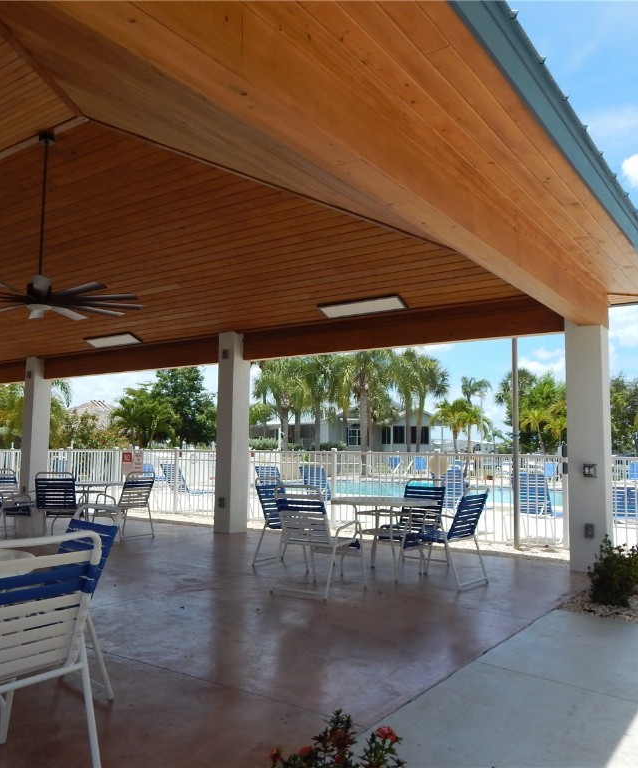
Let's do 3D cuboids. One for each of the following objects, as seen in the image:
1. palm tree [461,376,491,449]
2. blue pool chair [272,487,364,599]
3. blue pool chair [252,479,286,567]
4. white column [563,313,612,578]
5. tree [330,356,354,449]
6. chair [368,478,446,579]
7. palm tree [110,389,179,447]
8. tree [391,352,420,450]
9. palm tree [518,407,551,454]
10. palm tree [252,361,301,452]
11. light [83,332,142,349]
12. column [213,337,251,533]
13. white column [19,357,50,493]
[{"bbox_3d":[13.930,3.064,57.667,2.800,7.317,2.800,-1,-5,14],"label":"palm tree"},{"bbox_3d":[0.002,1.380,5.877,0.593,0.941,0.714,-3,-7,34],"label":"blue pool chair"},{"bbox_3d":[-0.257,1.497,7.016,0.691,0.922,0.576,-2,-6,26],"label":"blue pool chair"},{"bbox_3d":[2.882,0.642,6.989,0.346,2.688,0.346,-3,-7,35],"label":"white column"},{"bbox_3d":[1.405,1.636,38.962,1.900,6.867,1.900,0,-6,0],"label":"tree"},{"bbox_3d":[1.011,1.506,7.076,0.593,0.941,0.714,-4,-7,36],"label":"chair"},{"bbox_3d":[-6.846,1.899,25.343,2.600,3.459,2.600,2,-5,-15],"label":"palm tree"},{"bbox_3d":[4.862,1.441,35.700,2.000,6.956,2.000,0,-6,8],"label":"tree"},{"bbox_3d":[11.303,2.831,33.849,1.850,3.325,1.850,-1,-5,18],"label":"palm tree"},{"bbox_3d":[-2.018,1.546,33.921,2.600,6.011,2.600,0,-6,0],"label":"palm tree"},{"bbox_3d":[-3.596,-0.748,11.361,1.240,0.050,0.330,-3,-27,35],"label":"light"},{"bbox_3d":[-1.322,0.730,9.929,0.346,2.984,0.346,-3,-7,35],"label":"column"},{"bbox_3d":[-5.621,0.989,12.906,0.361,2.987,0.361,-3,-7,34],"label":"white column"}]

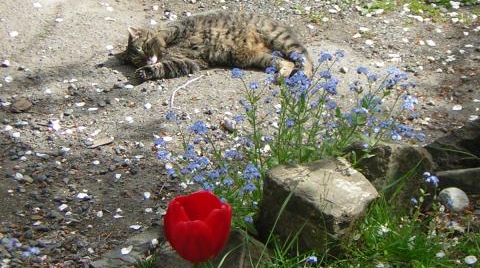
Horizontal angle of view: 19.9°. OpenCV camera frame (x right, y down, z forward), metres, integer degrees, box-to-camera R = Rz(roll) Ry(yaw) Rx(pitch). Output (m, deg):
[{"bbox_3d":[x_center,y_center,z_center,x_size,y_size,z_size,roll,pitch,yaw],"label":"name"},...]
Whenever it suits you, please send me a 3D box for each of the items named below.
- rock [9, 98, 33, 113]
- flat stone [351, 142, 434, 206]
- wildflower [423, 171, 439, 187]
[{"bbox_3d":[-0.417,-0.054,2.611,0.040,0.014,0.034,0,25,0],"label":"rock"},{"bbox_3d":[0.272,0.073,2.460,0.148,0.110,0.130,-4,23,-9],"label":"flat stone"},{"bbox_3d":[0.318,0.074,2.280,0.025,0.022,0.025,0,22,0],"label":"wildflower"}]

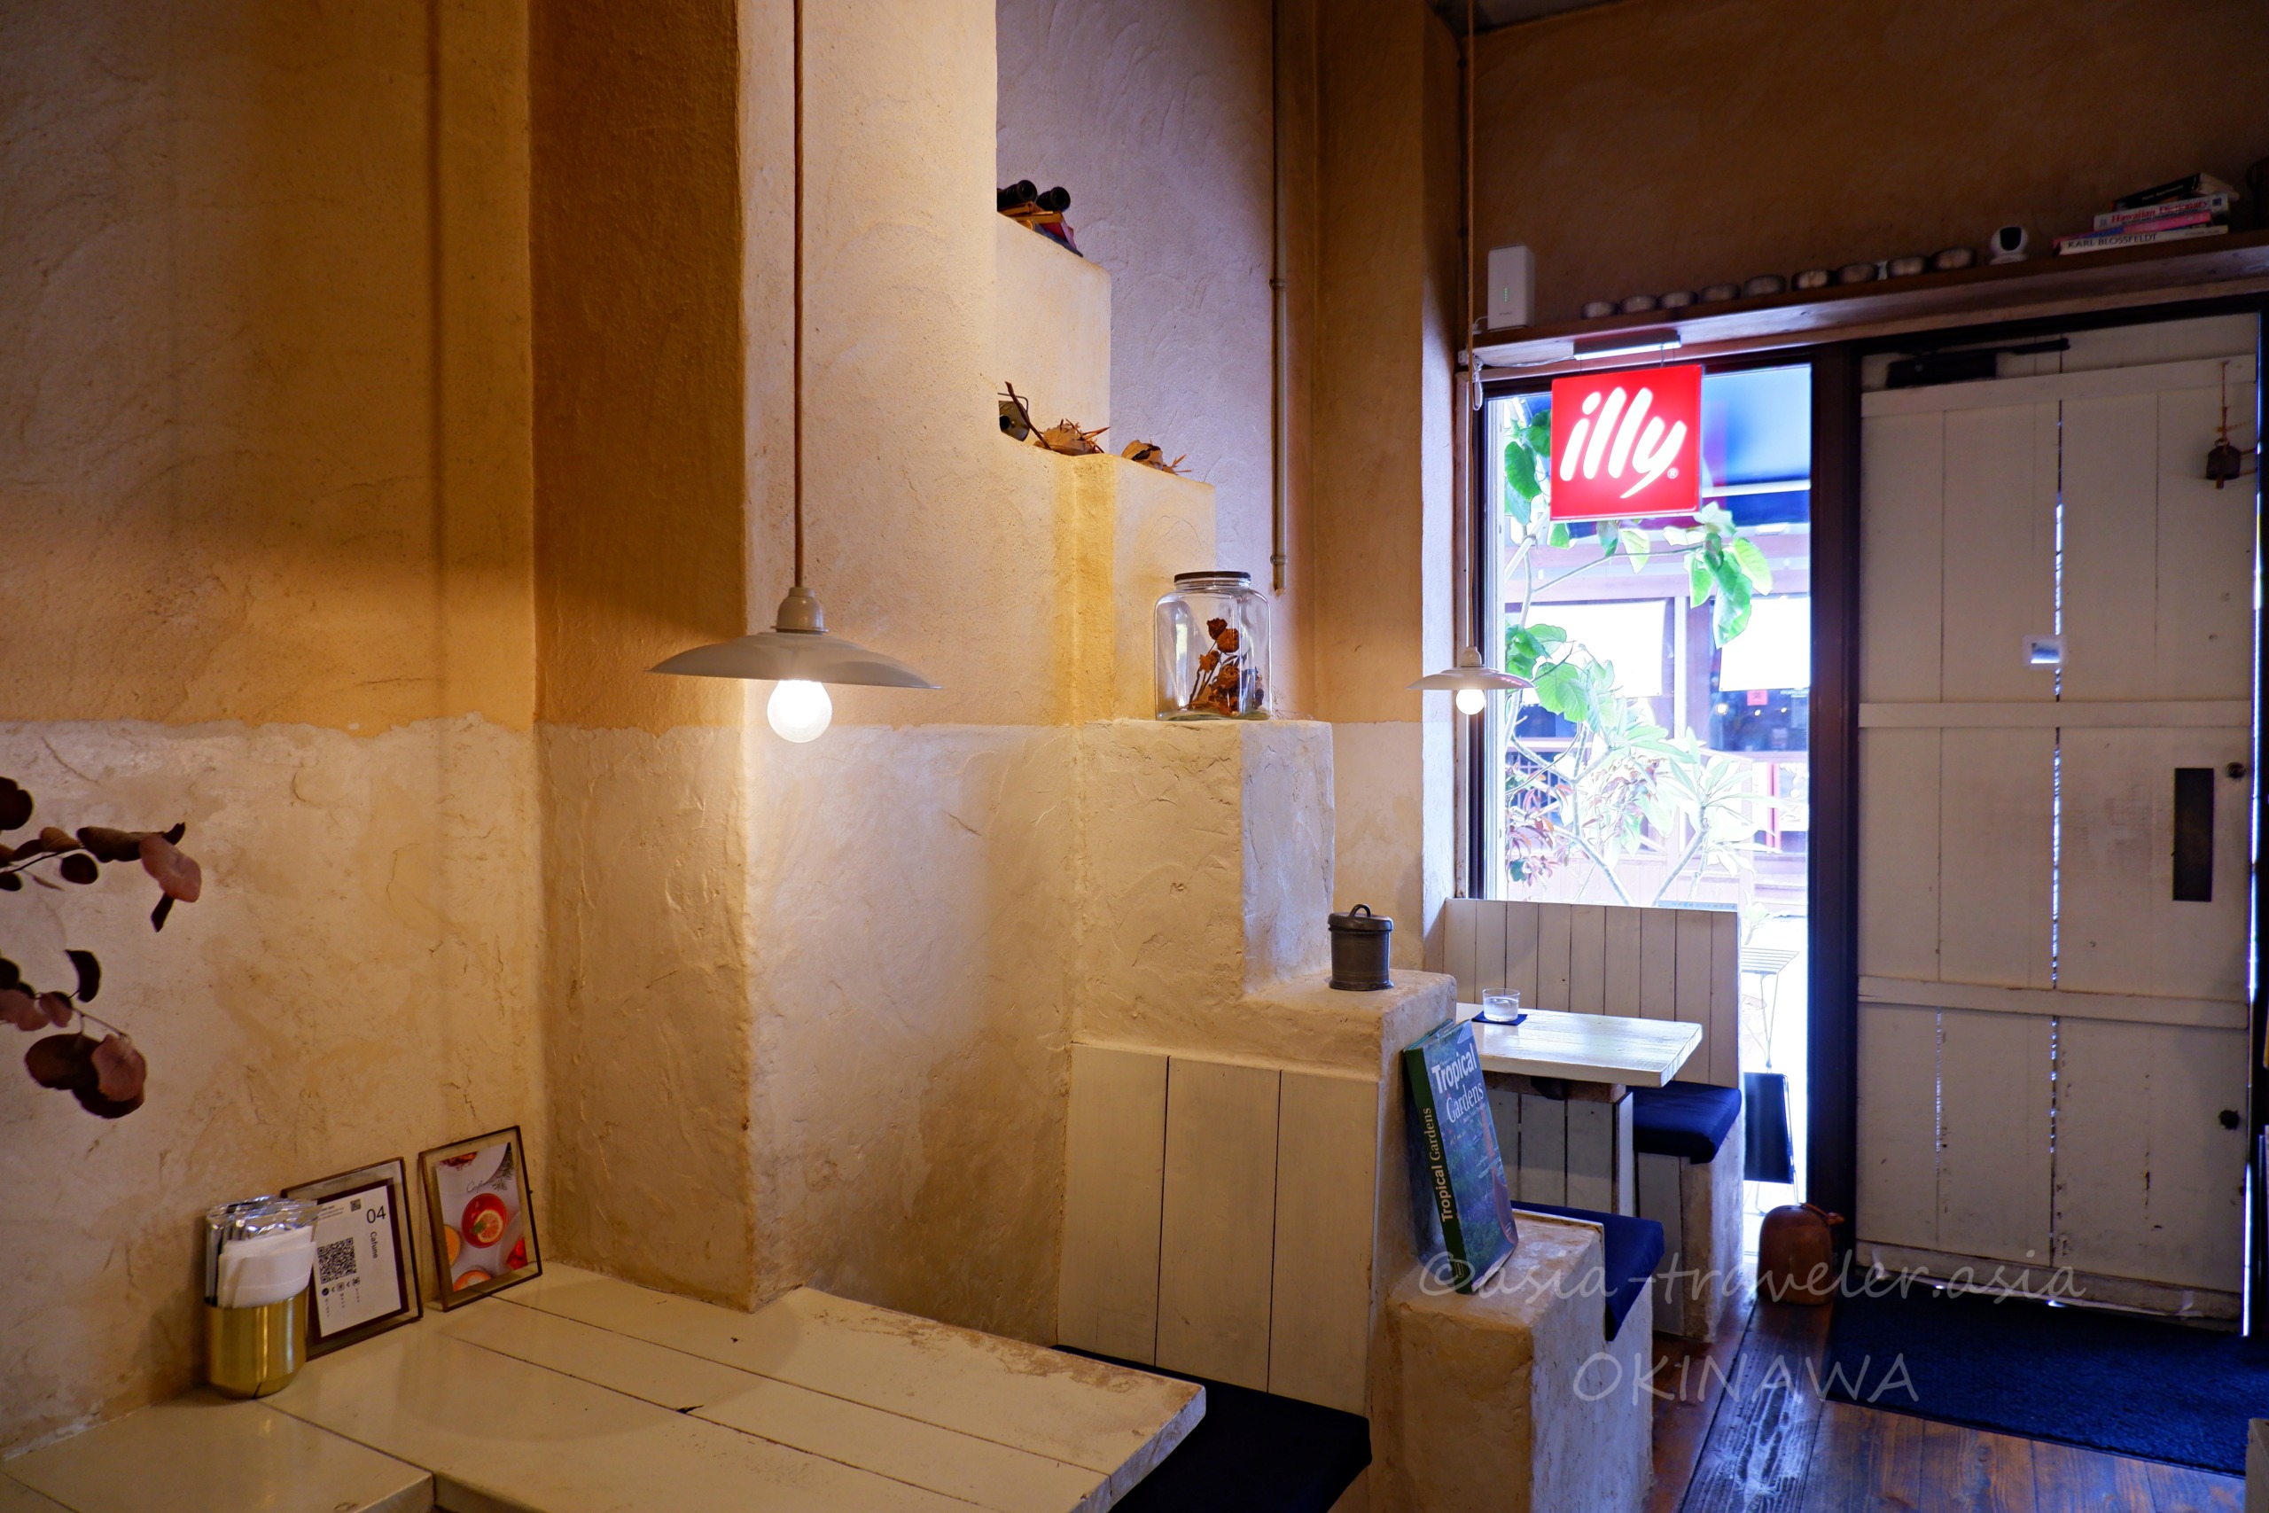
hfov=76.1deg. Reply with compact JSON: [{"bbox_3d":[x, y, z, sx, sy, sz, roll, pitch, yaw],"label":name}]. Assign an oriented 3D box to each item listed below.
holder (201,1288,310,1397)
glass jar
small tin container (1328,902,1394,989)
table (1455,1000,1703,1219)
[{"bbox_3d":[-0.806,0.535,1.335,0.081,0.086,0.081,0,1,30],"label":"holder"},{"bbox_3d":[0.112,-0.155,2.065,0.164,0.204,0.164,0,1,30],"label":"glass jar"},{"bbox_3d":[0.312,0.260,1.994,0.088,0.113,0.088,0,1,0],"label":"small tin container"},{"bbox_3d":[0.737,0.885,2.892,0.668,0.681,0.470,0,1,30],"label":"table"}]

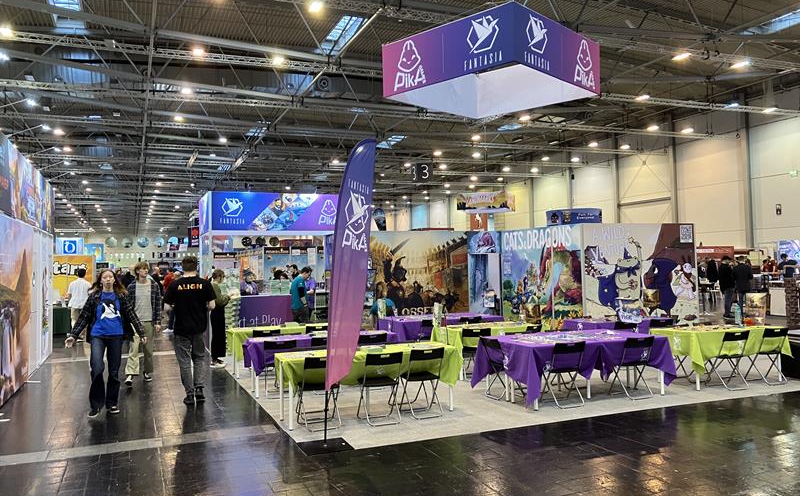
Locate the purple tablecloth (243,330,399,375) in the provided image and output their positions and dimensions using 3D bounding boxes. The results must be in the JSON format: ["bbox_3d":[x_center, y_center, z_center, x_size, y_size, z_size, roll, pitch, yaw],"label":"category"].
[{"bbox_3d":[-1.074,1.439,8.937,2.100,0.530,0.700,0,-2,-23],"label":"purple tablecloth"}]

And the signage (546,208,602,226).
[{"bbox_3d":[7.551,-1.320,28.000,2.400,0.720,0.500,-2,-1,25],"label":"signage"}]

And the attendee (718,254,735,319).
[{"bbox_3d":[9.705,1.171,19.402,0.520,1.760,0.380,-1,-1,18],"label":"attendee"}]

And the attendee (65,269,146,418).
[{"bbox_3d":[-3.517,1.113,7.745,0.880,1.730,0.450,0,-1,-23],"label":"attendee"}]

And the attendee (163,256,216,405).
[{"bbox_3d":[-2.639,1.023,8.171,0.620,1.820,0.450,0,-2,-20],"label":"attendee"}]

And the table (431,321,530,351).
[{"bbox_3d":[1.415,1.412,9.792,1.650,0.520,0.850,0,-2,-23],"label":"table"}]

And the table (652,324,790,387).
[{"bbox_3d":[4.389,1.466,8.954,1.680,0.760,0.850,0,-2,-23],"label":"table"}]

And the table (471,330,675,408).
[{"bbox_3d":[2.194,1.462,8.233,2.150,0.700,1.320,0,-2,-23],"label":"table"}]

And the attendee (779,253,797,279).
[{"bbox_3d":[12.293,1.115,20.474,0.550,1.830,0.400,0,-2,-30],"label":"attendee"}]

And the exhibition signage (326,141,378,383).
[{"bbox_3d":[-0.473,0.140,6.217,0.500,2.350,0.080,0,-2,-30],"label":"exhibition signage"}]

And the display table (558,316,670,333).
[{"bbox_3d":[3.553,1.520,10.413,1.650,0.750,0.800,0,-2,-23],"label":"display table"}]

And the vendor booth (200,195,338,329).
[{"bbox_3d":[-2.795,0.511,14.319,3.000,3.220,2.200,0,-1,-23],"label":"vendor booth"}]

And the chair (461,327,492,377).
[{"bbox_3d":[1.079,1.566,9.670,0.460,0.770,0.480,0,-1,-23],"label":"chair"}]

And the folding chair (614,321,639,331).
[{"bbox_3d":[3.276,1.492,9.709,0.420,0.780,0.470,0,-2,-23],"label":"folding chair"}]

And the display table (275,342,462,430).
[{"bbox_3d":[-0.340,1.500,7.234,2.050,0.750,0.650,0,-2,-23],"label":"display table"}]

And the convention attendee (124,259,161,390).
[{"bbox_3d":[-3.901,1.132,9.785,0.540,1.810,0.500,0,-1,-23],"label":"convention attendee"}]

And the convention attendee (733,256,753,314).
[{"bbox_3d":[9.748,1.121,18.464,0.580,1.760,0.380,-1,-1,9],"label":"convention attendee"}]

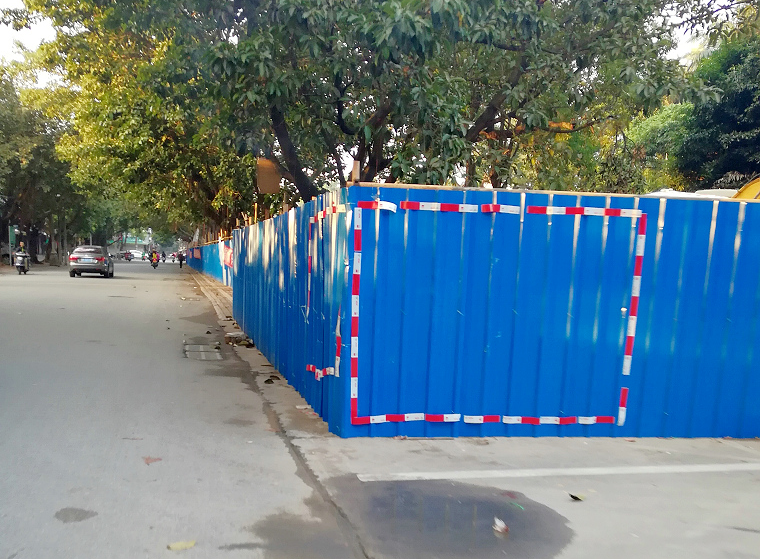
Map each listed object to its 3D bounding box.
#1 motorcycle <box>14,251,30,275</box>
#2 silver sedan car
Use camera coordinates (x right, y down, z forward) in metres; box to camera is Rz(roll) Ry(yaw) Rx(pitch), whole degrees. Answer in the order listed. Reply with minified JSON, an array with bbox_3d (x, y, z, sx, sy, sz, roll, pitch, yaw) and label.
[{"bbox_3d":[-17.414,-0.808,28.854,0.700,1.140,1.750,1,3,-19],"label":"motorcycle"},{"bbox_3d":[-14.621,-0.938,30.260,1.820,1.470,4.700,1,3,-19],"label":"silver sedan car"}]

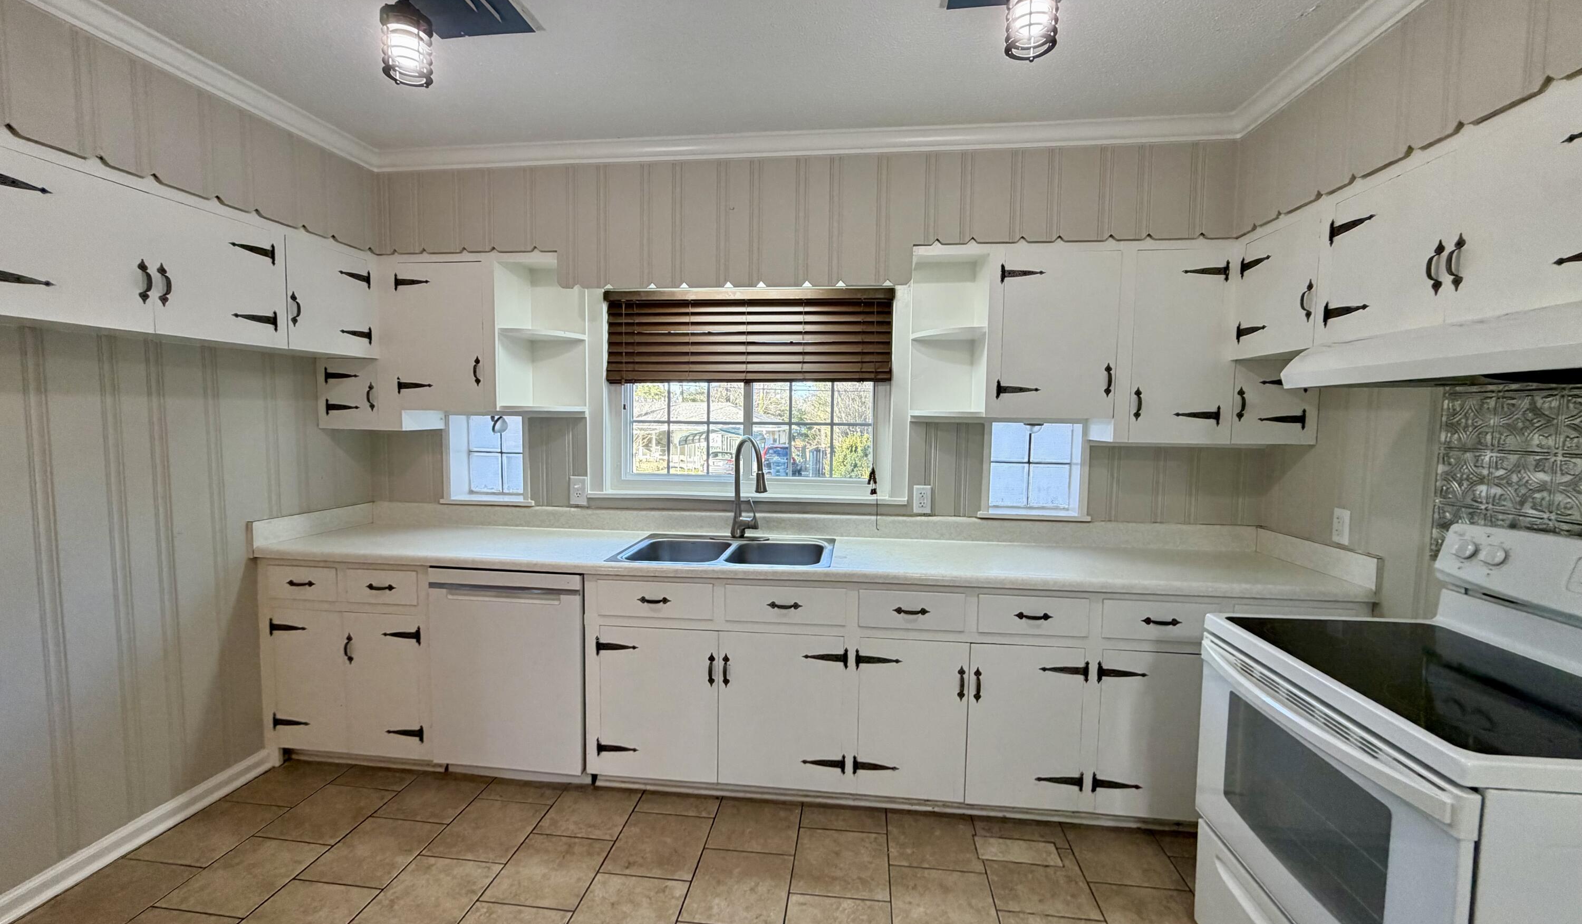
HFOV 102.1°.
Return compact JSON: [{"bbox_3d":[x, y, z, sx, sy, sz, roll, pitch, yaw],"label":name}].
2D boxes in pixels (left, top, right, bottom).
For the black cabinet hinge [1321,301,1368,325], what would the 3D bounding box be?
[{"bbox_3d":[1.512,-0.409,1.746,0.009,0.076,0.160,1,5,7],"label":"black cabinet hinge"}]

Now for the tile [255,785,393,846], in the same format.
[{"bbox_3d":[-1.655,1.269,2.304,0.302,0.010,0.302,1,5,7],"label":"tile"}]

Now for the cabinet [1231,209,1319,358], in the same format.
[{"bbox_3d":[1.676,-0.549,2.017,0.303,0.418,0.410,1,5,7],"label":"cabinet"}]

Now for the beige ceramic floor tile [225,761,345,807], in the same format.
[{"bbox_3d":[-1.948,1.255,2.499,0.303,0.011,0.299,1,5,7],"label":"beige ceramic floor tile"}]

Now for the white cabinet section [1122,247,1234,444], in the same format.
[{"bbox_3d":[1.426,-0.444,2.490,0.397,0.723,0.277,1,4,6],"label":"white cabinet section"}]

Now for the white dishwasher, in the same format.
[{"bbox_3d":[-1.039,0.777,2.675,0.602,0.790,0.560,1,5,7],"label":"white dishwasher"}]

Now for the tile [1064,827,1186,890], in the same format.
[{"bbox_3d":[1.103,1.317,2.142,0.303,0.011,0.299,1,5,7],"label":"tile"}]

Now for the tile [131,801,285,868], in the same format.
[{"bbox_3d":[-1.985,1.280,2.200,0.304,0.010,0.305,1,5,7],"label":"tile"}]

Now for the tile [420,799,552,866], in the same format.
[{"bbox_3d":[-1.046,1.281,2.225,0.302,0.010,0.302,1,5,7],"label":"tile"}]

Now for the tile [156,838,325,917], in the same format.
[{"bbox_3d":[-1.699,1.299,2.006,0.302,0.010,0.304,1,5,7],"label":"tile"}]

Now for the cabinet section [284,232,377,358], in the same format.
[{"bbox_3d":[-1.902,-0.633,2.490,0.286,0.425,0.424,1,4,6],"label":"cabinet section"}]

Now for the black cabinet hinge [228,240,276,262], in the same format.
[{"bbox_3d":[-1.830,-0.723,2.180,0.010,0.076,0.163,1,5,7],"label":"black cabinet hinge"}]

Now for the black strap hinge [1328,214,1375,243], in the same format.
[{"bbox_3d":[1.514,-0.637,1.731,0.009,0.076,0.160,1,5,7],"label":"black strap hinge"}]

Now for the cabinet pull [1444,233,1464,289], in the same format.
[{"bbox_3d":[1.465,-0.440,1.417,0.025,0.126,0.022,1,5,7],"label":"cabinet pull"}]

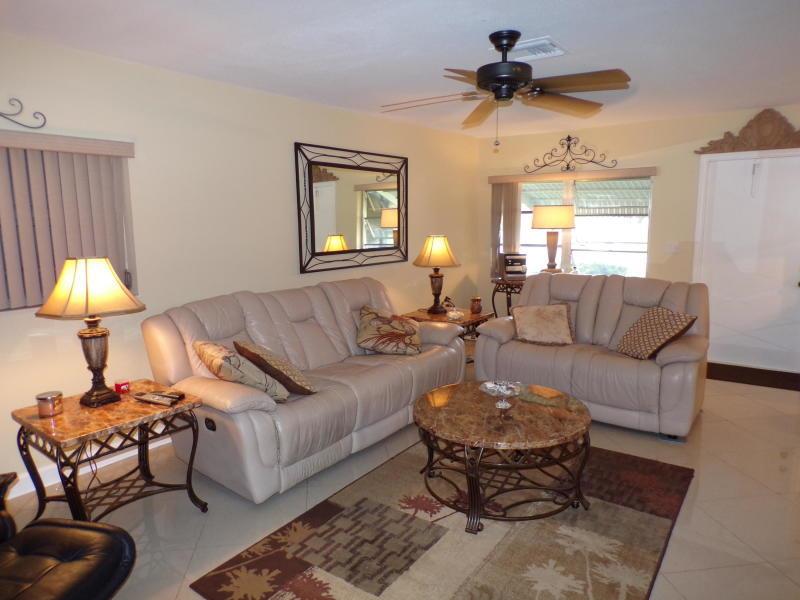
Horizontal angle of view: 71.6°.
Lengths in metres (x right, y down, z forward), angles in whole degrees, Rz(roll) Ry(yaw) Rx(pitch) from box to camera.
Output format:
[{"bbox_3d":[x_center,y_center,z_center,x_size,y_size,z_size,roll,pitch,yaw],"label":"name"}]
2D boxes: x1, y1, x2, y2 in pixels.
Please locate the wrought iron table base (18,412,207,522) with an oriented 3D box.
[{"bbox_3d":[-1.437,0.839,2.800,0.586,0.555,0.626,6,10,38],"label":"wrought iron table base"}]

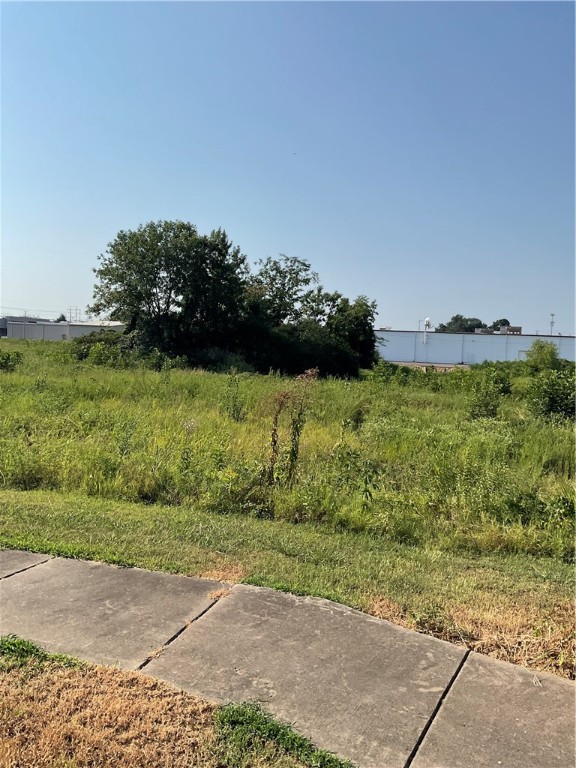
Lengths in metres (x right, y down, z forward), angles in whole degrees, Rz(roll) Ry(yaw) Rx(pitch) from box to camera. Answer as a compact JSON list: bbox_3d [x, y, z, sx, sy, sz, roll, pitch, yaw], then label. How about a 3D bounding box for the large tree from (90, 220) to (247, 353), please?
[{"bbox_3d":[-6.501,-4.760,35.000,8.300,8.250,7.500,1,4,-11],"label":"large tree"}]

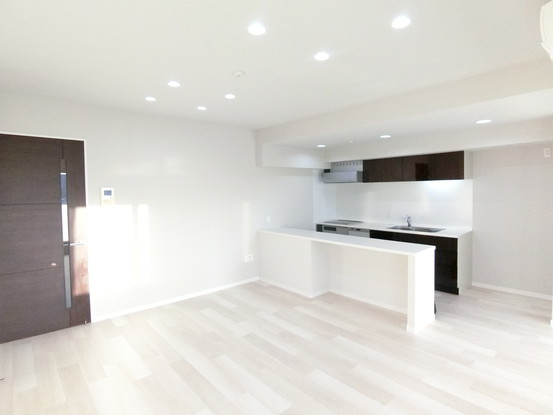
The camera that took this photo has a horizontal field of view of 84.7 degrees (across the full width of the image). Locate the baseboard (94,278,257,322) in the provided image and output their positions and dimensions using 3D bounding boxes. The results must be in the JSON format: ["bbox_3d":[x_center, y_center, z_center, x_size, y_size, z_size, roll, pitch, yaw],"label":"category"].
[{"bbox_3d":[-1.225,1.266,4.357,2.459,0.060,0.015,-4,4,-41],"label":"baseboard"}]

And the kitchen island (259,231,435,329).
[{"bbox_3d":[0.749,0.838,4.299,0.491,0.842,2.664,-4,4,-41],"label":"kitchen island"}]

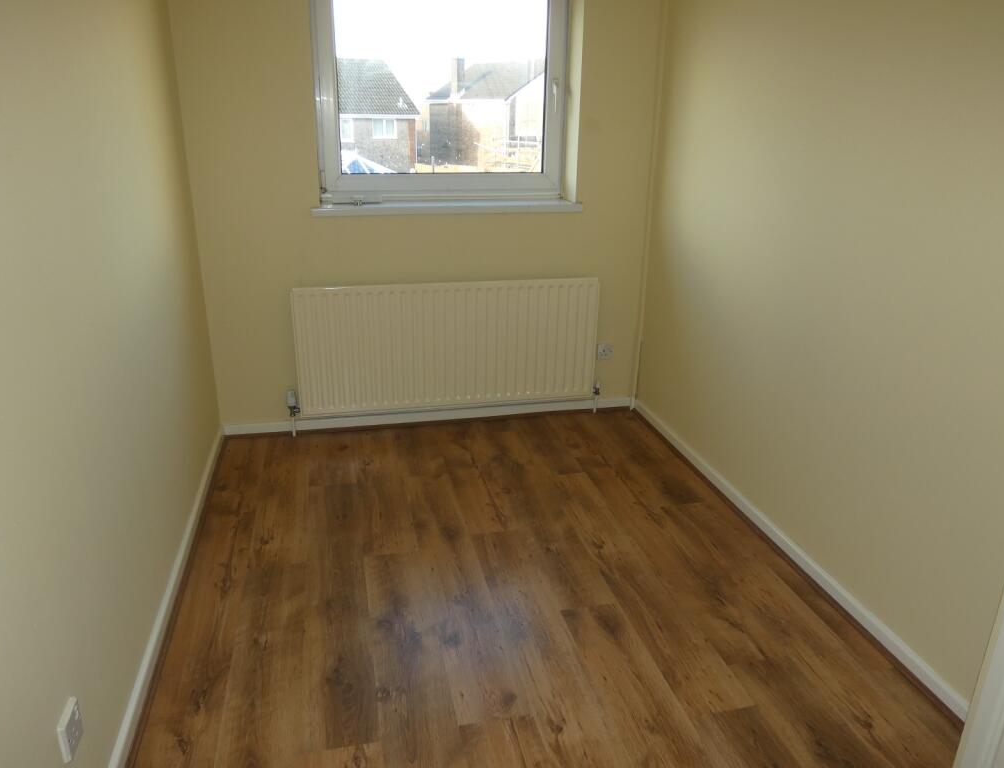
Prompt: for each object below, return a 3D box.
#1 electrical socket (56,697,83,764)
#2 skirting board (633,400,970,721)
[{"bbox_3d":[-0.841,0.673,1.442,0.013,0.085,0.085,-4,20,-12],"label":"electrical socket"},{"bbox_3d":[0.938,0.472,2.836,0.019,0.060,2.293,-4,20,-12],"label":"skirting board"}]

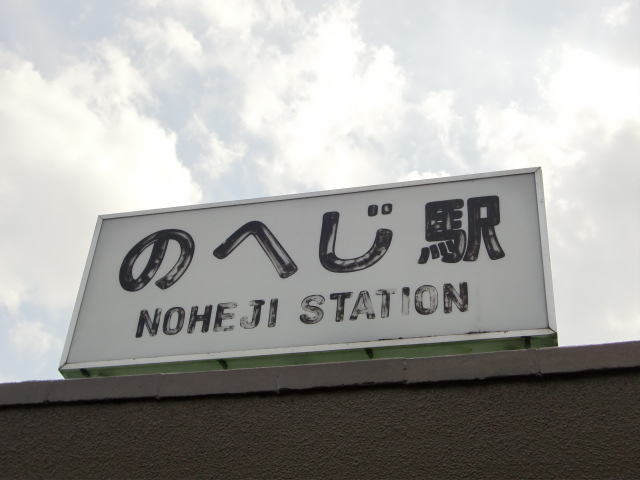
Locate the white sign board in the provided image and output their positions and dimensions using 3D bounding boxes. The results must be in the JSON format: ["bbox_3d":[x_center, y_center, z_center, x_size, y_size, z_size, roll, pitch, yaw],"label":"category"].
[{"bbox_3d":[-0.074,0.220,5.657,2.650,1.092,0.220,-6,-39,13],"label":"white sign board"}]

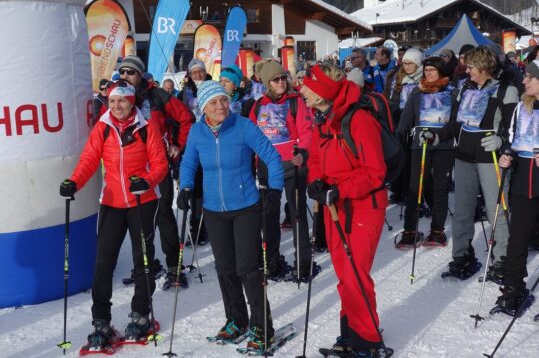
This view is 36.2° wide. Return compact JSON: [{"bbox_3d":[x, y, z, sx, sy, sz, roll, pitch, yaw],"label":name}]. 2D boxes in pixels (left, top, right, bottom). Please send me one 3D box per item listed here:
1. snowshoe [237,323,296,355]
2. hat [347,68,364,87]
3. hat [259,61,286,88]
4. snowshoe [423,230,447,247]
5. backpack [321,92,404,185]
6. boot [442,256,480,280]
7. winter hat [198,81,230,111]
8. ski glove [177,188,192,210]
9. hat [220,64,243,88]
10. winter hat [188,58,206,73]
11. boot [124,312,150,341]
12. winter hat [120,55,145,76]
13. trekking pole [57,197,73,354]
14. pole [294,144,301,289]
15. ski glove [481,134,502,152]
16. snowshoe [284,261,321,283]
[{"bbox_3d":[0.005,0.986,5.394,0.220,0.110,0.550,4,12,22],"label":"snowshoe"},{"bbox_3d":[0.907,-1.066,8.742,0.180,0.200,0.200,7,12,41],"label":"hat"},{"bbox_3d":[0.026,-0.783,6.200,0.200,0.215,0.240,-7,10,-34],"label":"hat"},{"bbox_3d":[1.515,0.541,7.498,0.110,0.140,0.280,7,13,32],"label":"snowshoe"},{"bbox_3d":[0.623,-0.247,5.030,0.290,0.540,0.310,-14,14,-30],"label":"backpack"},{"bbox_3d":[1.500,0.694,6.420,0.300,0.160,0.130,-7,10,-35],"label":"boot"},{"bbox_3d":[-0.340,-0.506,4.997,0.190,0.190,0.220,-9,0,-24],"label":"winter hat"},{"bbox_3d":[-0.506,0.116,4.902,0.090,0.145,0.115,5,11,30],"label":"ski glove"},{"bbox_3d":[-0.339,-0.923,7.347,0.180,0.190,0.210,7,12,41],"label":"hat"},{"bbox_3d":[-0.813,-1.276,9.300,0.190,0.180,0.220,-3,9,-12],"label":"winter hat"},{"bbox_3d":[-0.843,0.949,5.300,0.115,0.165,0.270,4,10,25],"label":"boot"},{"bbox_3d":[-1.028,-0.847,6.204,0.190,0.170,0.220,7,13,31],"label":"winter hat"},{"bbox_3d":[-1.238,0.553,5.043,0.090,1.100,0.090,6,11,9],"label":"trekking pole"},{"bbox_3d":[0.207,0.277,6.093,0.050,1.110,0.055,-1,9,0],"label":"pole"},{"bbox_3d":[1.585,-0.261,5.884,0.160,0.120,0.110,-8,12,-40],"label":"ski glove"},{"bbox_3d":[0.263,0.715,6.366,0.120,0.160,0.285,5,11,30],"label":"snowshoe"}]

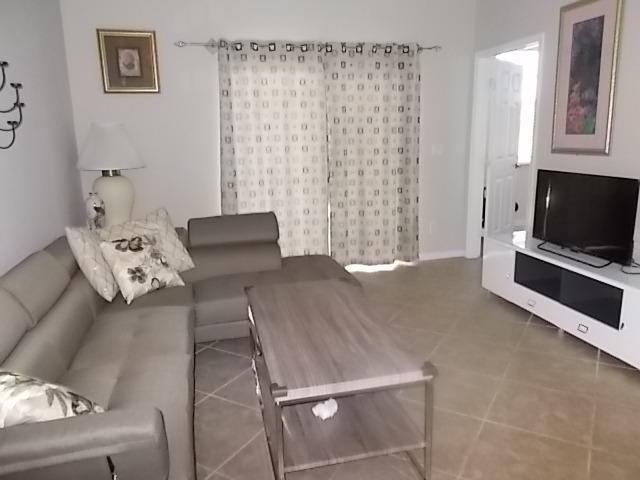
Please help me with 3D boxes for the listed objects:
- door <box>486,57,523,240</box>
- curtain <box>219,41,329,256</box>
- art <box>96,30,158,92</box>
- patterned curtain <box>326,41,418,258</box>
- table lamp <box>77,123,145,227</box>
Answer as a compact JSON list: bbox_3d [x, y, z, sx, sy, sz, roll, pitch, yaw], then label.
[{"bbox_3d":[2.020,-0.866,5.303,0.040,2.030,0.833,9,16,41],"label":"door"},{"bbox_3d":[-0.416,-0.733,4.575,1.010,2.161,0.120,-5,12,-13],"label":"curtain"},{"bbox_3d":[-1.651,-1.548,4.173,0.460,0.513,0.030,-5,12,-13],"label":"art"},{"bbox_3d":[0.524,-0.810,4.789,1.007,2.161,0.120,-5,12,-13],"label":"patterned curtain"},{"bbox_3d":[-1.623,-0.459,3.780,0.497,0.897,0.497,-5,12,-13],"label":"table lamp"}]

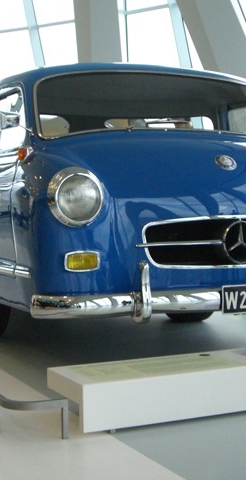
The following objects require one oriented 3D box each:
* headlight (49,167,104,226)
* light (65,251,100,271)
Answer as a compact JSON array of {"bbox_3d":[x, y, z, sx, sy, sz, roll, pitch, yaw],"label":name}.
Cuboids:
[{"bbox_3d":[-0.214,-0.193,3.942,0.240,0.260,0.130,-1,3,-23],"label":"headlight"},{"bbox_3d":[-0.186,0.097,3.940,0.160,0.092,0.050,-1,3,-19],"label":"light"}]

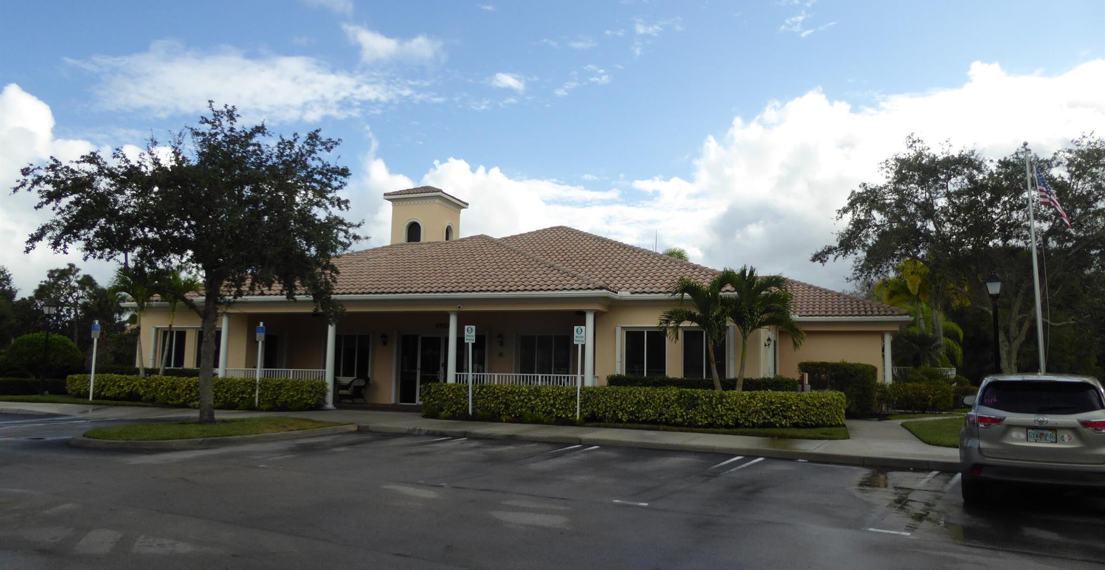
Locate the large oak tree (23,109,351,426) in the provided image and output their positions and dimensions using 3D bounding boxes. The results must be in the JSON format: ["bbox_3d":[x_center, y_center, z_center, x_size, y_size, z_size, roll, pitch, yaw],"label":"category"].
[{"bbox_3d":[-7.981,-0.588,17.133,6.800,7.168,6.800,-1,-7,18],"label":"large oak tree"}]

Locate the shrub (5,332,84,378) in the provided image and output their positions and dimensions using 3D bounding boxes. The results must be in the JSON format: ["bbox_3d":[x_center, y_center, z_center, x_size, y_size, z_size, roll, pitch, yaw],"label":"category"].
[{"bbox_3d":[-19.253,2.951,28.961,2.500,2.280,2.500,-1,-7,18],"label":"shrub"}]

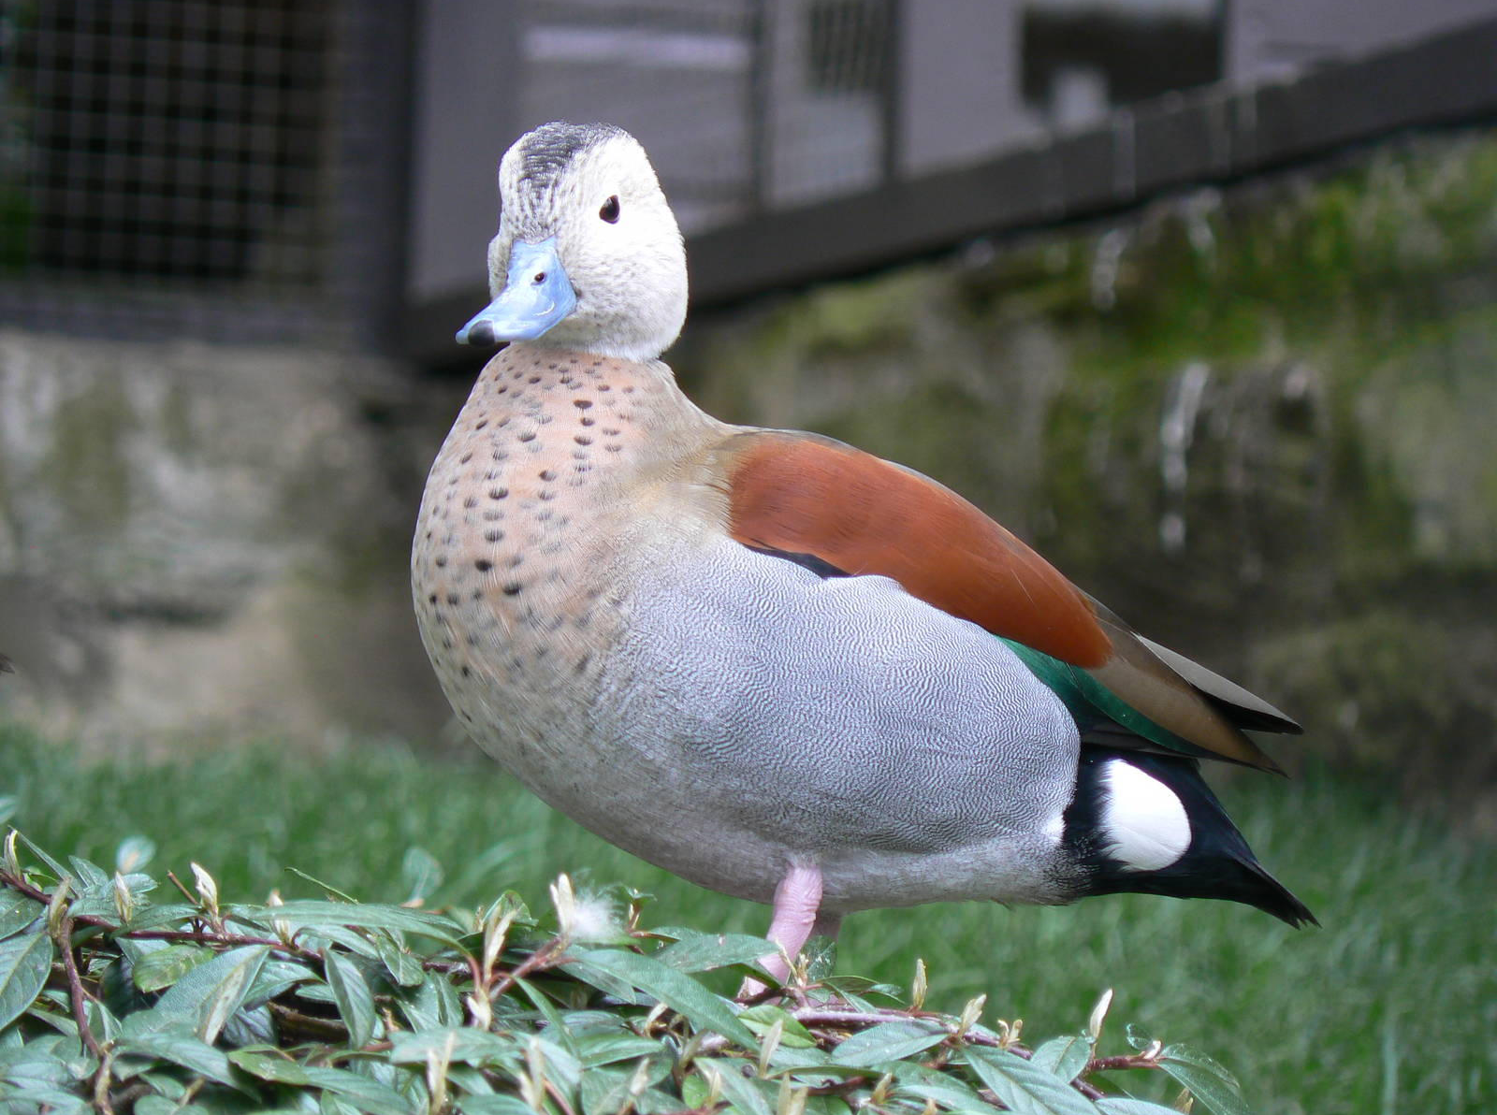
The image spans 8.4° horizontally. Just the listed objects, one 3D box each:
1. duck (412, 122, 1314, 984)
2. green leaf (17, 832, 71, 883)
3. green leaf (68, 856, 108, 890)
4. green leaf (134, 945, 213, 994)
[{"bbox_3d":[0.032,0.001,2.680,0.256,0.230,0.118,-1,3,-25],"label":"duck"},{"bbox_3d":[-0.182,0.077,2.640,0.004,0.022,0.010,-33,35,20],"label":"green leaf"},{"bbox_3d":[-0.156,0.075,2.420,0.008,0.015,0.004,-39,-14,-34],"label":"green leaf"},{"bbox_3d":[-0.147,0.105,2.630,0.024,0.004,0.012,-21,49,-20],"label":"green leaf"}]

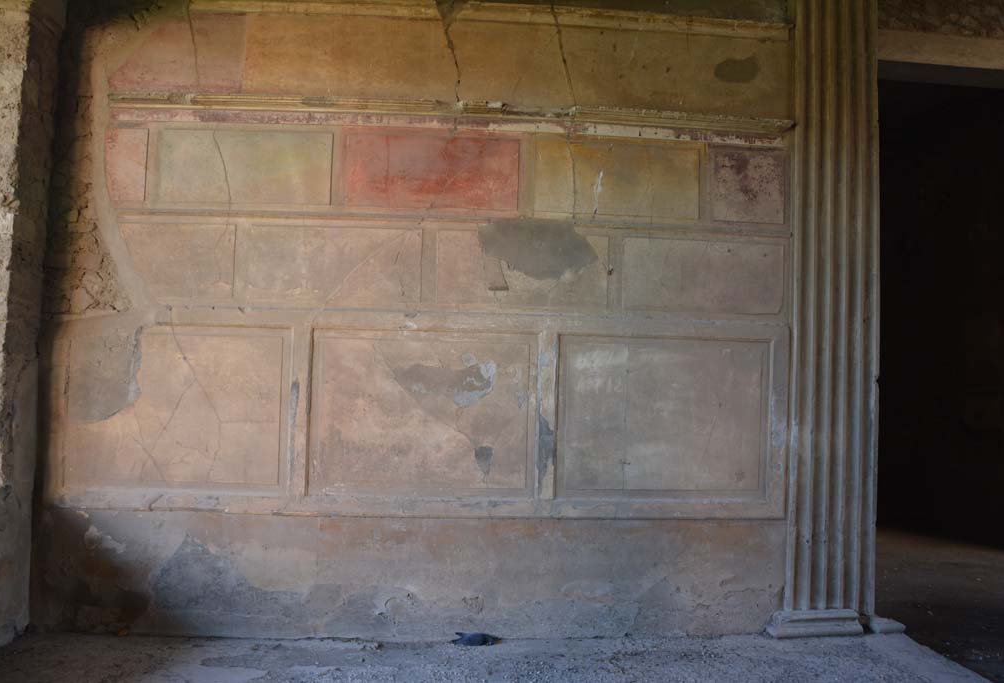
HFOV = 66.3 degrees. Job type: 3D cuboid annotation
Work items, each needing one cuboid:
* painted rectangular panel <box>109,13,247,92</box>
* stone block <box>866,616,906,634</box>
[{"bbox_3d":[-1.849,-1.642,4.391,0.757,0.435,0.040,1,-1,-3],"label":"painted rectangular panel"},{"bbox_3d":[2.271,1.673,4.555,0.195,0.080,0.120,1,-1,-3],"label":"stone block"}]

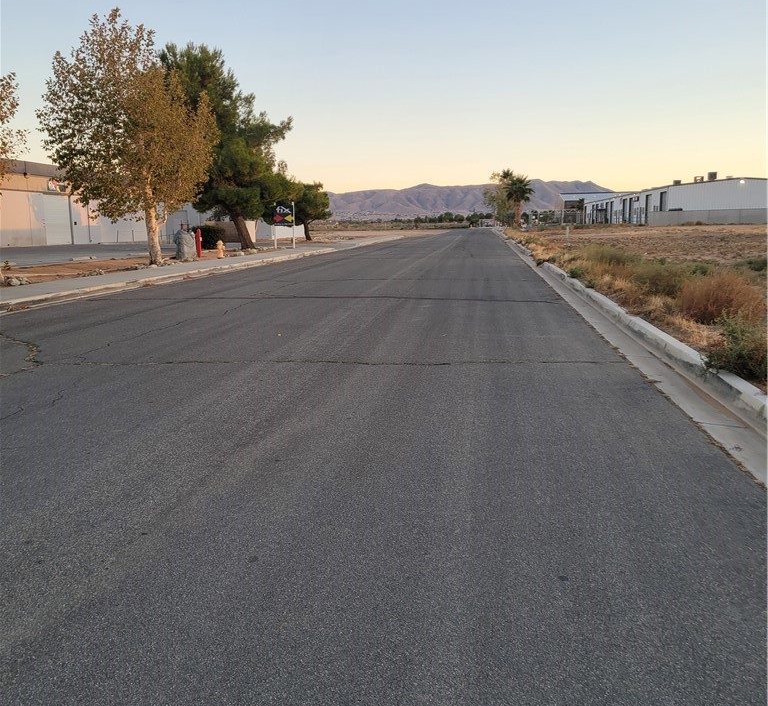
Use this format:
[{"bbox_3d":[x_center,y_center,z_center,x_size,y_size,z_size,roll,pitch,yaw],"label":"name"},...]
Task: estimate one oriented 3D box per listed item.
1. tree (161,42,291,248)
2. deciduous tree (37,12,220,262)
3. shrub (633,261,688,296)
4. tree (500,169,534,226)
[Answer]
[{"bbox_3d":[-8.196,-10.567,39.791,6.929,10.338,6.800,0,10,0],"label":"tree"},{"bbox_3d":[-8.490,-7.059,25.476,6.024,8.144,5.800,0,10,0],"label":"deciduous tree"},{"bbox_3d":[5.505,-1.487,15.368,1.079,0.678,1.000,0,10,0],"label":"shrub"},{"bbox_3d":[15.832,-18.362,91.212,4.032,6.630,4.000,0,10,0],"label":"tree"}]

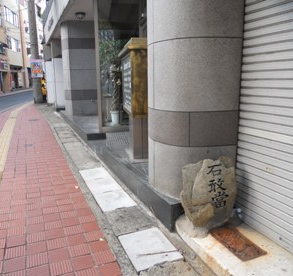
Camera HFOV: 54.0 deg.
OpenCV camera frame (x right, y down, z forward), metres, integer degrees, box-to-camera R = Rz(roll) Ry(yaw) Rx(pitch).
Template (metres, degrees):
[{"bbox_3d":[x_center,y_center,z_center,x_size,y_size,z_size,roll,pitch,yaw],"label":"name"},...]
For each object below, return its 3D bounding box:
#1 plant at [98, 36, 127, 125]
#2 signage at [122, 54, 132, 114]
[{"bbox_3d":[-0.720,-1.270,6.475,0.700,1.960,0.650,-3,11,-11],"label":"plant"},{"bbox_3d":[-0.280,-0.840,4.522,0.090,0.820,1.122,-3,11,-11],"label":"signage"}]

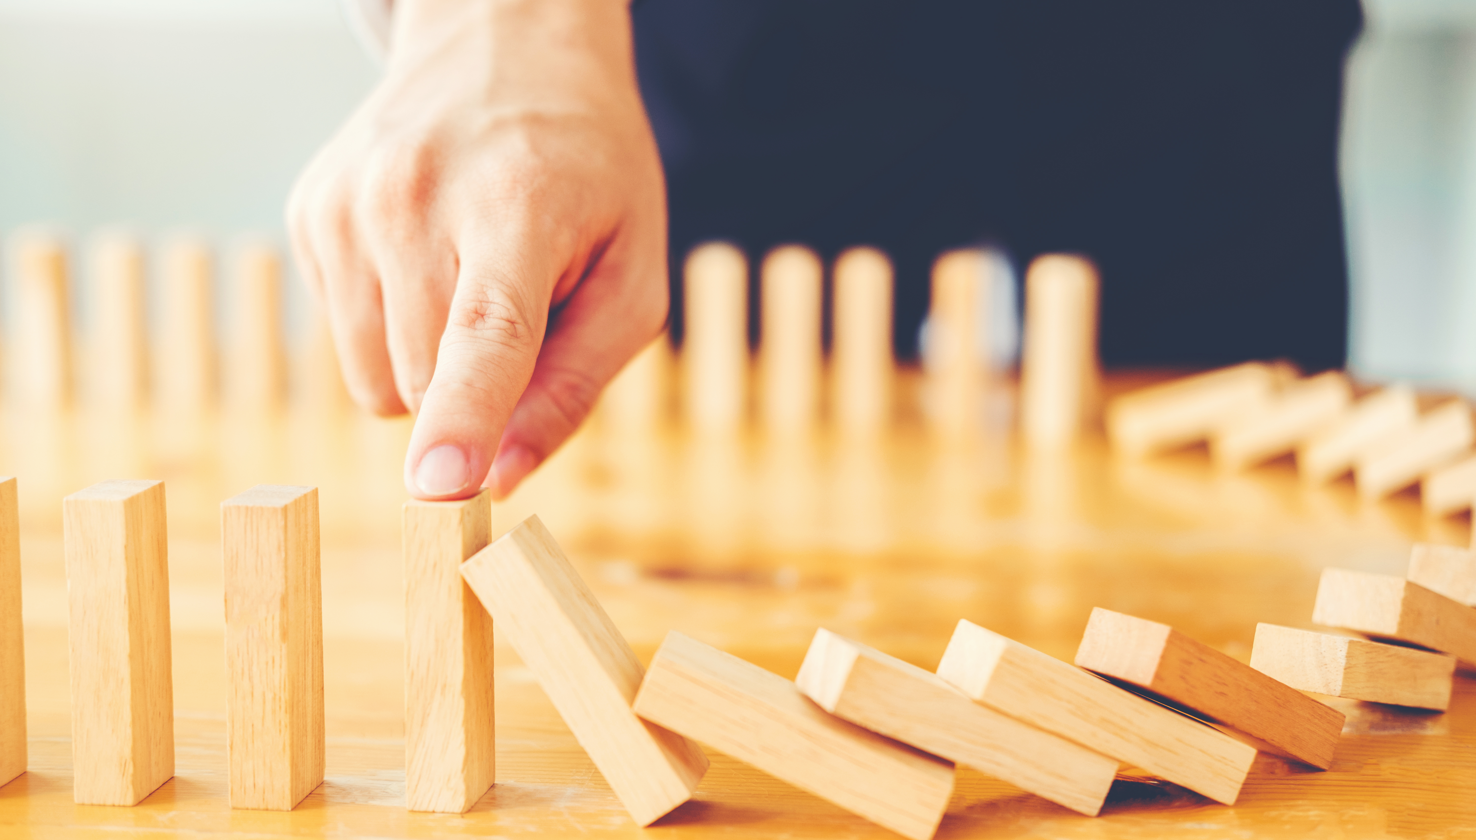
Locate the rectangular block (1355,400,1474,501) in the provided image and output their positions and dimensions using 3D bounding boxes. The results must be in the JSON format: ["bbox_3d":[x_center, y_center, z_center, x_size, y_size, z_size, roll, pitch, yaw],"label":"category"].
[{"bbox_3d":[0.273,0.014,0.845,0.025,0.015,0.075,-2,-18,-15],"label":"rectangular block"}]

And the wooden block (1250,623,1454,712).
[{"bbox_3d":[0.166,0.067,0.584,0.025,0.015,0.075,8,-4,39],"label":"wooden block"}]

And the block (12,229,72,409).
[{"bbox_3d":[-0.335,-0.044,1.052,0.015,0.075,0.025,1,10,4],"label":"block"}]

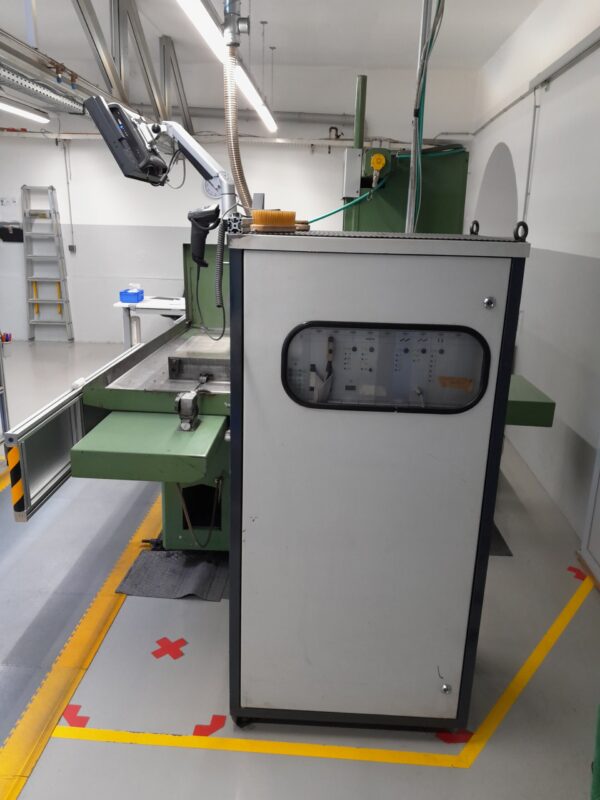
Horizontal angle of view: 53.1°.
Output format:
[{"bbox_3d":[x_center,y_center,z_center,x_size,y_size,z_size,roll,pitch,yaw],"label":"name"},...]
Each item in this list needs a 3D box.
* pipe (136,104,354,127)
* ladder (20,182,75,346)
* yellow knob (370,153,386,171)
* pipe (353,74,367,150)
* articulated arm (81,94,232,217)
[{"bbox_3d":[-0.700,-3.603,7.593,2.820,0.113,0.113,4,16,3],"label":"pipe"},{"bbox_3d":[-3.491,-1.821,8.258,0.620,2.100,0.200,3,16,3],"label":"ladder"},{"bbox_3d":[0.371,-1.125,2.838,0.071,0.077,0.055,2,16,2],"label":"yellow knob"},{"bbox_3d":[0.319,-1.526,3.196,0.052,0.365,0.052,2,16,1],"label":"pipe"},{"bbox_3d":[-0.350,-0.659,1.669,0.344,0.282,0.400,2,16,2],"label":"articulated arm"}]

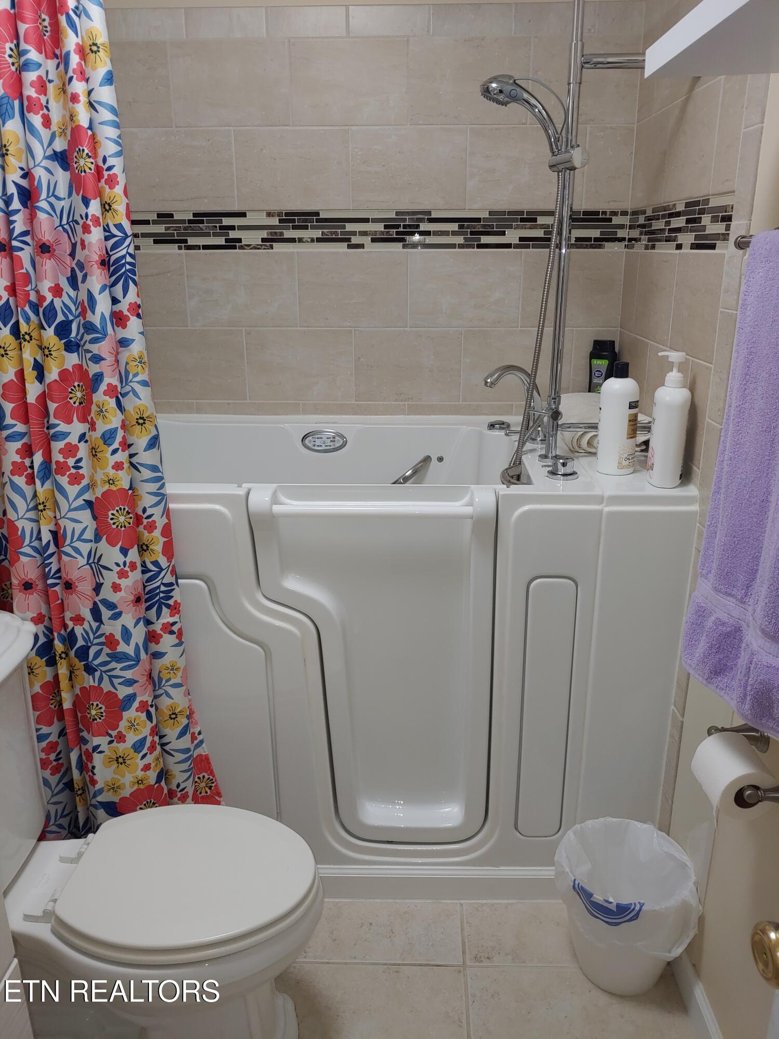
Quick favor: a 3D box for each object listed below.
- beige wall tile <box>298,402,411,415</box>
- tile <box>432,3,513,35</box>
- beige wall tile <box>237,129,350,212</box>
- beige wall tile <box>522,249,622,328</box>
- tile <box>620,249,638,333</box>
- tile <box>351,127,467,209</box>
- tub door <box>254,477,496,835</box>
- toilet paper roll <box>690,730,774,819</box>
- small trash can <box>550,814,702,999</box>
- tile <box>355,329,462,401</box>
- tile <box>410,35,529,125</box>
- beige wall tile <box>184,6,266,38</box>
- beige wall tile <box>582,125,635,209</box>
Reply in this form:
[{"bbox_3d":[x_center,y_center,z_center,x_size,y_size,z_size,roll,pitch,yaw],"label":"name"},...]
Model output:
[{"bbox_3d":[-0.102,-0.322,2.164,0.300,0.035,0.010,1,19,2],"label":"beige wall tile"},{"bbox_3d":[0.204,-1.226,1.838,0.200,0.068,0.010,1,19,2],"label":"tile"},{"bbox_3d":[-0.252,-0.913,1.962,0.300,0.198,0.010,1,19,2],"label":"beige wall tile"},{"bbox_3d":[0.503,-0.633,2.068,0.275,0.203,0.010,1,20,2],"label":"beige wall tile"},{"bbox_3d":[0.643,-0.606,1.993,0.010,0.203,0.137,1,20,2],"label":"tile"},{"bbox_3d":[0.053,-0.941,2.017,0.311,0.206,0.010,1,19,2],"label":"tile"},{"bbox_3d":[-0.033,0.342,1.672,0.502,0.865,0.066,1,19,2],"label":"tub door"},{"bbox_3d":[0.542,0.401,1.175,0.095,0.095,0.100,1,19,2],"label":"toilet paper roll"},{"bbox_3d":[0.501,0.848,1.629,0.277,0.270,0.277,1,19,2],"label":"small trash can"},{"bbox_3d":[0.054,-0.446,2.172,0.311,0.206,0.010,1,19,2],"label":"tile"},{"bbox_3d":[0.209,-1.137,1.950,0.311,0.206,0.010,1,19,2],"label":"tile"},{"bbox_3d":[-0.422,-1.274,1.927,0.208,0.067,0.010,1,19,2],"label":"beige wall tile"},{"bbox_3d":[0.569,-0.905,1.938,0.122,0.198,0.010,1,19,2],"label":"beige wall tile"}]

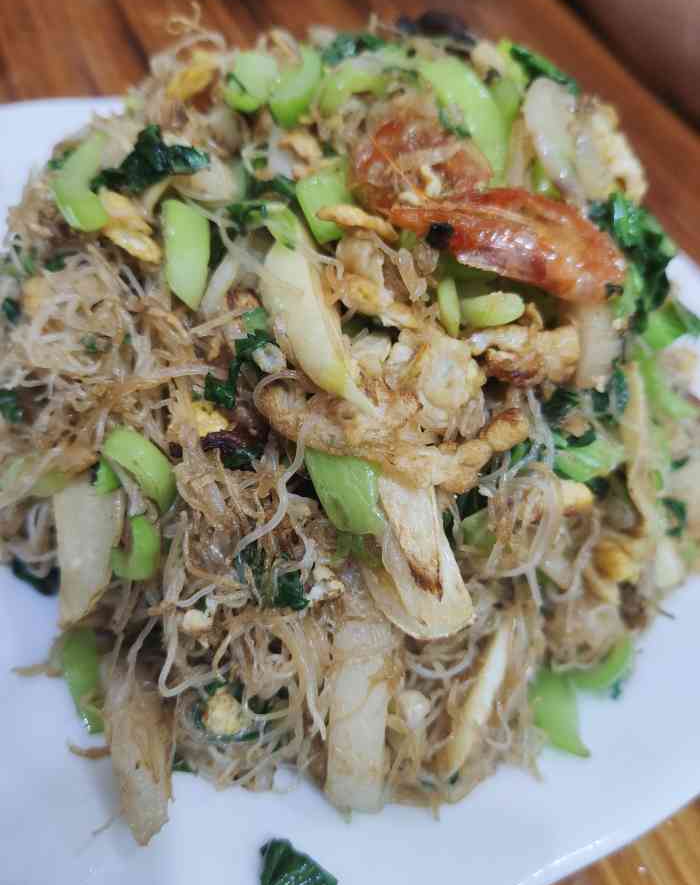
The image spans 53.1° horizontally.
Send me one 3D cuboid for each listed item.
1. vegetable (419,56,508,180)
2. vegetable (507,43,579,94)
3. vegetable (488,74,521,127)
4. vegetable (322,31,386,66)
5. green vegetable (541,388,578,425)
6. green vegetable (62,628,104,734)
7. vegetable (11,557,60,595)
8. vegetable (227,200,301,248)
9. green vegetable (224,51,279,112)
[{"bbox_3d":[0.026,-0.074,0.163,0.010,0.010,0.031,-27,86,0],"label":"vegetable"},{"bbox_3d":[0.052,-0.099,0.191,0.007,0.010,0.025,-32,65,-17],"label":"vegetable"},{"bbox_3d":[0.037,-0.081,0.170,0.007,0.010,0.013,-9,85,-1],"label":"vegetable"},{"bbox_3d":[0.002,-0.150,0.267,0.024,0.010,0.012,0,59,0],"label":"vegetable"},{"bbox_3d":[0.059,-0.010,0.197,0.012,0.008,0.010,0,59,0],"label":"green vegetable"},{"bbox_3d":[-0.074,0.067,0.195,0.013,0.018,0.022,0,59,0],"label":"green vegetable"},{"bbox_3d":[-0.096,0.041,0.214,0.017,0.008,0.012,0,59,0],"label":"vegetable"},{"bbox_3d":[-0.018,-0.044,0.146,0.015,0.008,0.007,24,85,0],"label":"vegetable"},{"bbox_3d":[-0.024,-0.087,0.172,0.011,0.012,0.015,19,86,1],"label":"green vegetable"}]

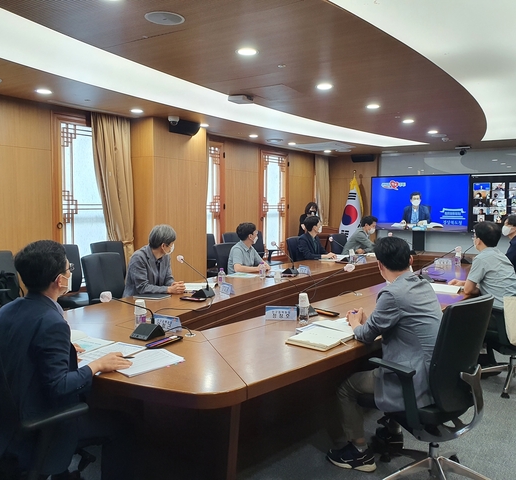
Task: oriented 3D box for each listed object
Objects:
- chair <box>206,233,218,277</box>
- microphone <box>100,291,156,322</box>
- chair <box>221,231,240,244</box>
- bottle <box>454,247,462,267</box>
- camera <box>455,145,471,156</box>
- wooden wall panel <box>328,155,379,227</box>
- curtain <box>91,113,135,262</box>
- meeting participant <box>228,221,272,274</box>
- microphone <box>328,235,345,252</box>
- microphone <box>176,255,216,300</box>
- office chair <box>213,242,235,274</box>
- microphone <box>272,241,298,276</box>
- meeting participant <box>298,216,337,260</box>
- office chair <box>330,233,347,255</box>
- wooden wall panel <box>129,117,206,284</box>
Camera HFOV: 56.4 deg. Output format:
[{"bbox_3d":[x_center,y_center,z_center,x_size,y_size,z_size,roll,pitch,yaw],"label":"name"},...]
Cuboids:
[{"bbox_3d":[-0.616,0.433,7.665,0.640,1.030,0.640,3,5,34],"label":"chair"},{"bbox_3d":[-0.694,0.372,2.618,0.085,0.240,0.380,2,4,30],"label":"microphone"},{"bbox_3d":[-0.230,0.393,8.236,0.640,1.030,0.640,3,5,34],"label":"chair"},{"bbox_3d":[2.470,0.220,5.933,0.066,0.200,0.066,0,4,0],"label":"bottle"},{"bbox_3d":[4.001,-1.751,9.406,0.280,0.230,0.220,2,4,32],"label":"camera"},{"bbox_3d":[2.023,-0.544,10.400,1.120,2.480,0.060,3,5,34],"label":"wooden wall panel"},{"bbox_3d":[-1.956,-0.320,6.463,0.200,2.620,0.680,3,5,34],"label":"curtain"},{"bbox_3d":[-0.038,0.430,5.835,0.750,1.290,0.520,2,5,29],"label":"meeting participant"},{"bbox_3d":[1.090,0.107,6.621,0.320,0.280,0.090,4,5,45],"label":"microphone"},{"bbox_3d":[-0.563,0.302,4.150,0.380,0.320,0.140,3,5,34],"label":"microphone"},{"bbox_3d":[-0.165,0.553,5.942,0.640,1.030,0.640,3,5,34],"label":"office chair"},{"bbox_3d":[0.290,0.192,5.229,0.330,0.360,0.140,4,6,40],"label":"microphone"},{"bbox_3d":[0.969,0.317,7.323,0.750,1.310,0.520,2,5,29],"label":"meeting participant"},{"bbox_3d":[1.525,0.428,7.839,0.620,1.000,0.620,2,4,32],"label":"office chair"},{"bbox_3d":[-1.290,-0.355,7.101,0.500,2.660,1.030,3,5,37],"label":"wooden wall panel"}]

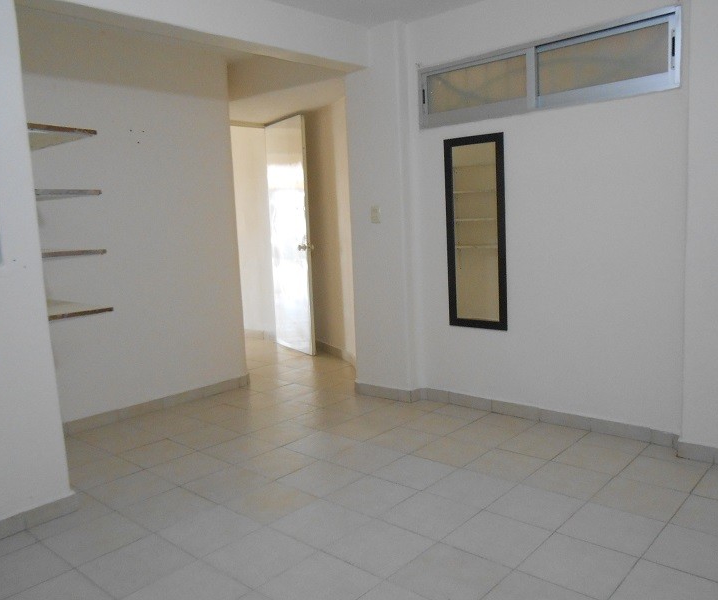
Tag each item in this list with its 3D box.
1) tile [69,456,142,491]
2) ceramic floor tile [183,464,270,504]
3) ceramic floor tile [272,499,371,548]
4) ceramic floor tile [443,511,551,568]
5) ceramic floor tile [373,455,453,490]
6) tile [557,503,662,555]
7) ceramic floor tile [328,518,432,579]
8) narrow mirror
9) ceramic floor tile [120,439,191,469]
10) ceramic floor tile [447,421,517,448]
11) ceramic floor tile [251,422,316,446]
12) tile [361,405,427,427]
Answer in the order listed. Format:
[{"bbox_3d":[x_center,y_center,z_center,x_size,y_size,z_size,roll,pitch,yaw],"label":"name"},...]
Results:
[{"bbox_3d":[-1.282,0.859,2.970,0.302,0.010,0.302,4,9,41],"label":"tile"},{"bbox_3d":[-0.617,0.864,2.826,0.306,0.010,0.306,4,9,41],"label":"ceramic floor tile"},{"bbox_3d":[-0.149,0.902,2.434,0.313,0.010,0.313,3,9,42],"label":"ceramic floor tile"},{"bbox_3d":[0.508,0.866,2.190,0.304,0.009,0.304,3,9,42],"label":"ceramic floor tile"},{"bbox_3d":[0.264,0.809,2.825,0.302,0.010,0.302,4,9,41],"label":"ceramic floor tile"},{"bbox_3d":[0.939,0.844,2.212,0.304,0.009,0.304,3,9,42],"label":"tile"},{"bbox_3d":[0.076,0.889,2.169,0.304,0.009,0.304,3,9,42],"label":"ceramic floor tile"},{"bbox_3d":[0.716,-0.401,3.661,0.406,1.156,0.025,3,9,42],"label":"narrow mirror"},{"bbox_3d":[-1.063,0.825,3.188,0.304,0.009,0.304,3,9,42],"label":"ceramic floor tile"},{"bbox_3d":[0.672,0.746,3.338,0.306,0.010,0.306,4,9,41],"label":"ceramic floor tile"},{"bbox_3d":[-0.428,0.767,3.435,0.304,0.009,0.304,3,9,42],"label":"ceramic floor tile"},{"bbox_3d":[0.232,0.727,3.788,0.313,0.010,0.313,3,9,42],"label":"tile"}]

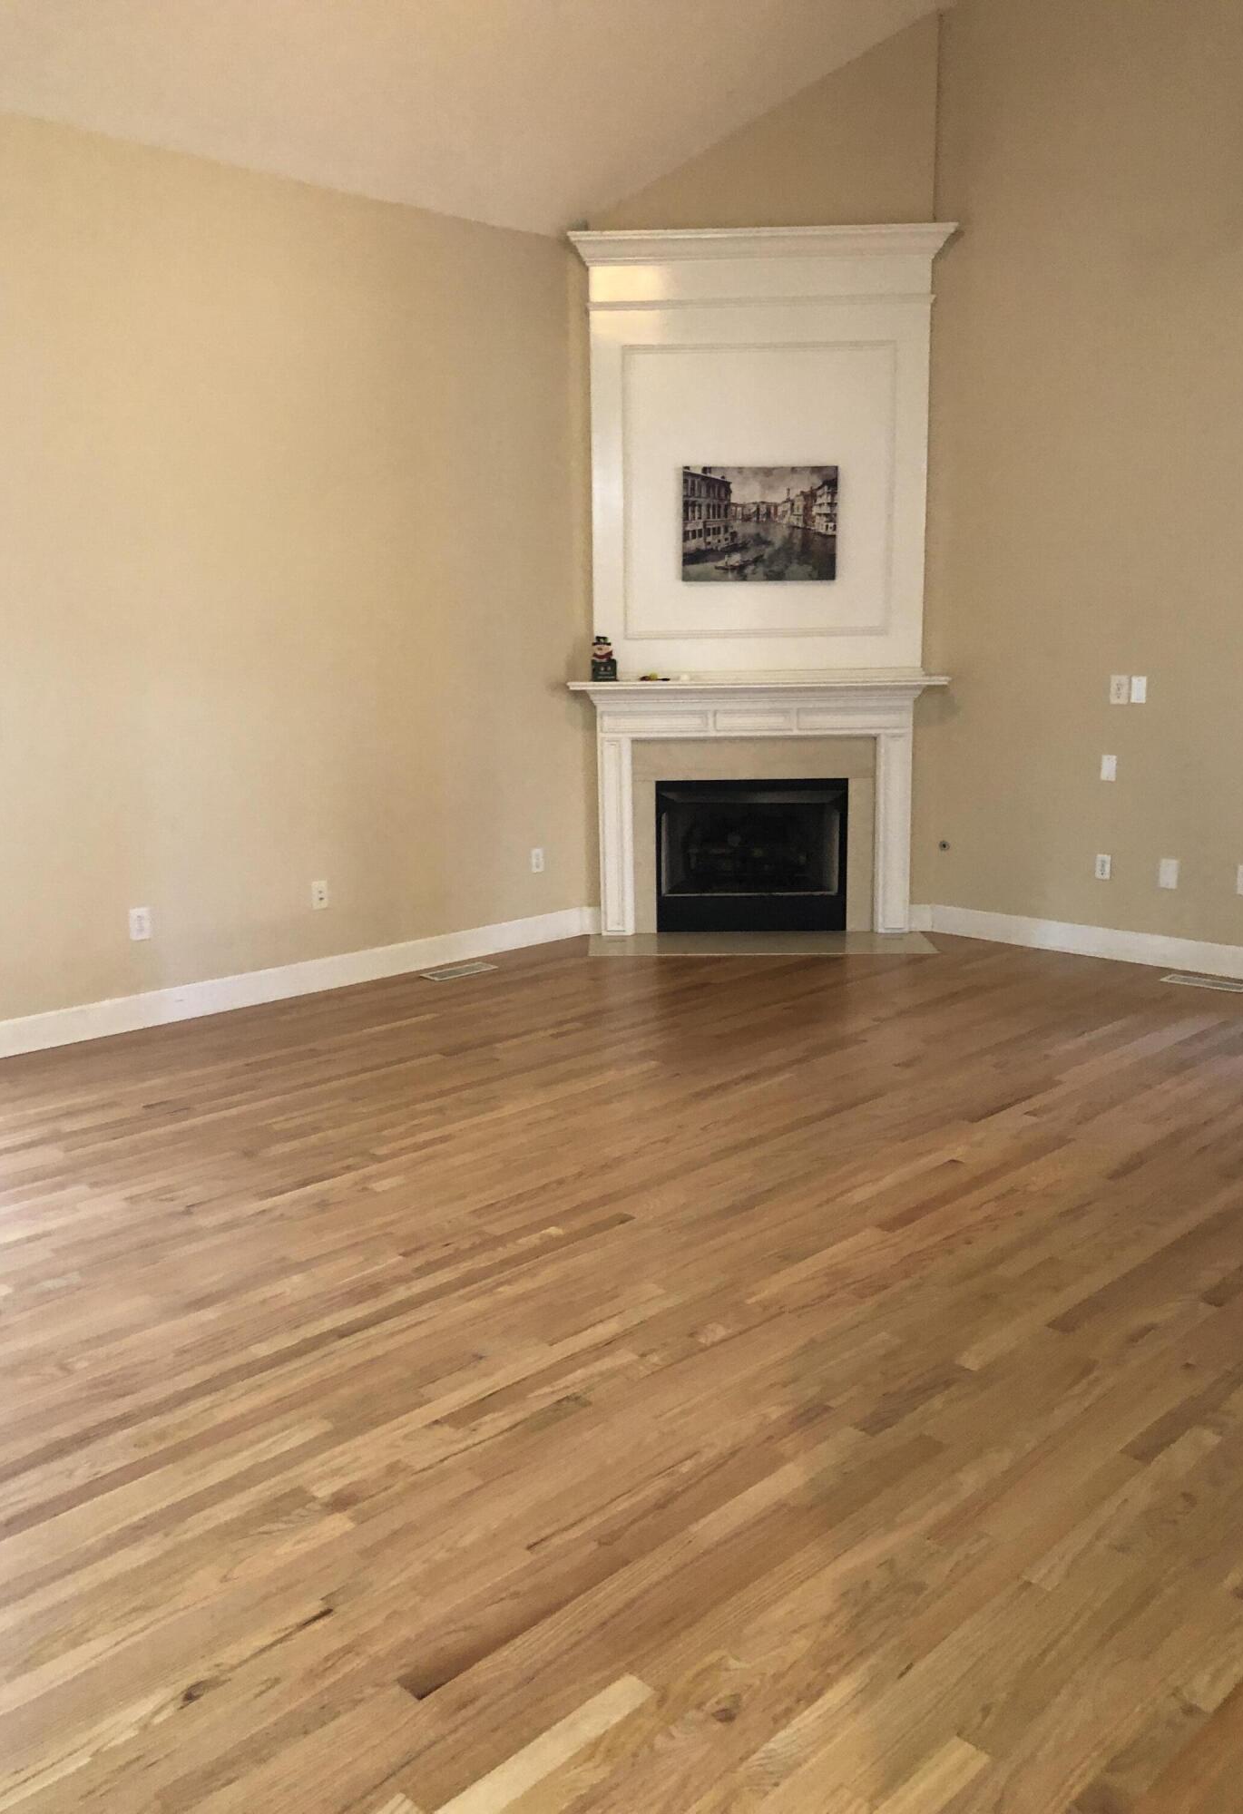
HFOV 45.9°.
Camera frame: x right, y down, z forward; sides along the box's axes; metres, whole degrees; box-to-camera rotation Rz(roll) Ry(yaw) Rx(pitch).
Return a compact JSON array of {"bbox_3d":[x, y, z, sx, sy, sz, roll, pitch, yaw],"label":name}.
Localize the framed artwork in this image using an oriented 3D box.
[{"bbox_3d":[0.635,-1.758,6.736,0.709,0.507,0.030,-1,11,2],"label":"framed artwork"}]

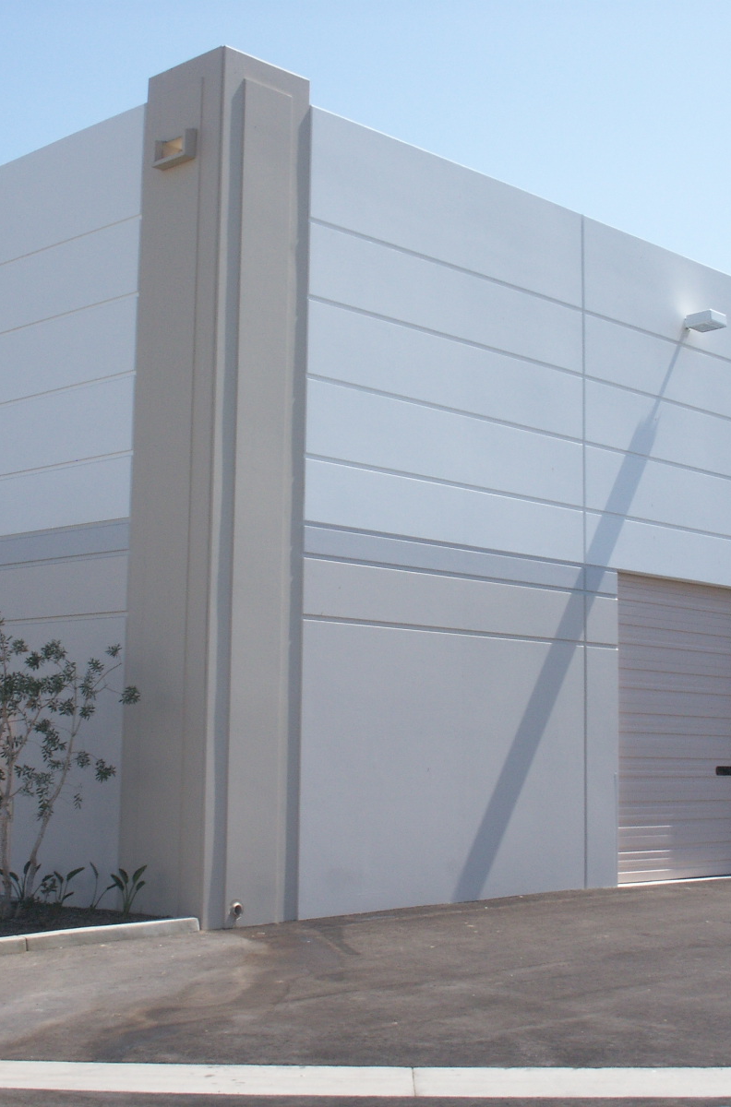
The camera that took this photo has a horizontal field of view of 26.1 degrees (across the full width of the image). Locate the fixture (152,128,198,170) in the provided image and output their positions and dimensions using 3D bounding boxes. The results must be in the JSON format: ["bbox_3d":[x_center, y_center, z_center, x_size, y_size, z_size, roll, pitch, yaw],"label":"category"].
[{"bbox_3d":[-2.082,-4.428,17.280,0.560,0.310,0.140,-6,-10,44],"label":"fixture"}]

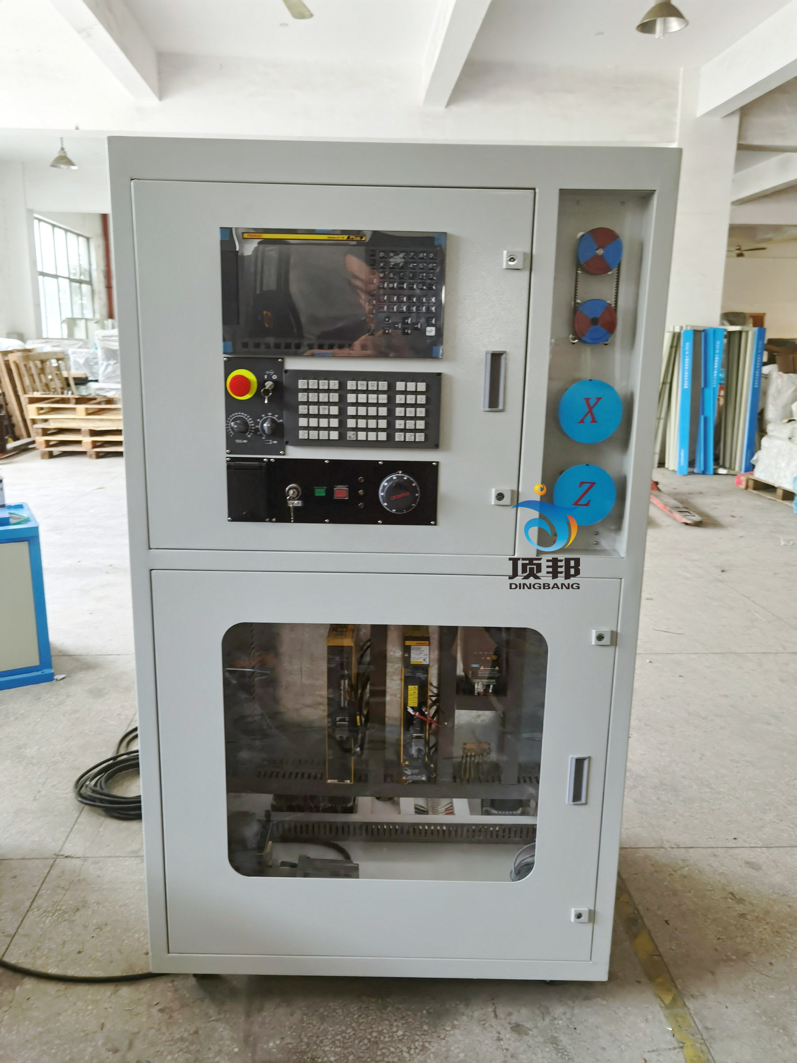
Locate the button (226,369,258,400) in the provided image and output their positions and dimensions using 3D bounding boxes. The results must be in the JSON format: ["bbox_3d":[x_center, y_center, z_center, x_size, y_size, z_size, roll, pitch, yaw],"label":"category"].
[{"bbox_3d":[-0.287,-0.266,1.507,0.057,0.057,0.036,1,13,0],"label":"button"}]

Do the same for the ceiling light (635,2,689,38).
[{"bbox_3d":[2.036,-3.987,6.358,0.387,0.380,0.387,1,13,0],"label":"ceiling light"}]

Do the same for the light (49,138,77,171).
[{"bbox_3d":[-4.980,-5.602,12.313,0.387,0.420,0.387,1,13,0],"label":"light"}]

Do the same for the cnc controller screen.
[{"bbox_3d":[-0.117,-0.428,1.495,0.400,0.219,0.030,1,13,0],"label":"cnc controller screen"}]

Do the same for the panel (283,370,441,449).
[{"bbox_3d":[-0.067,-0.226,1.533,0.290,0.139,0.020,1,13,0],"label":"panel"}]

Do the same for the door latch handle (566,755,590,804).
[{"bbox_3d":[0.367,0.510,1.704,0.040,0.107,0.020,1,13,0],"label":"door latch handle"}]

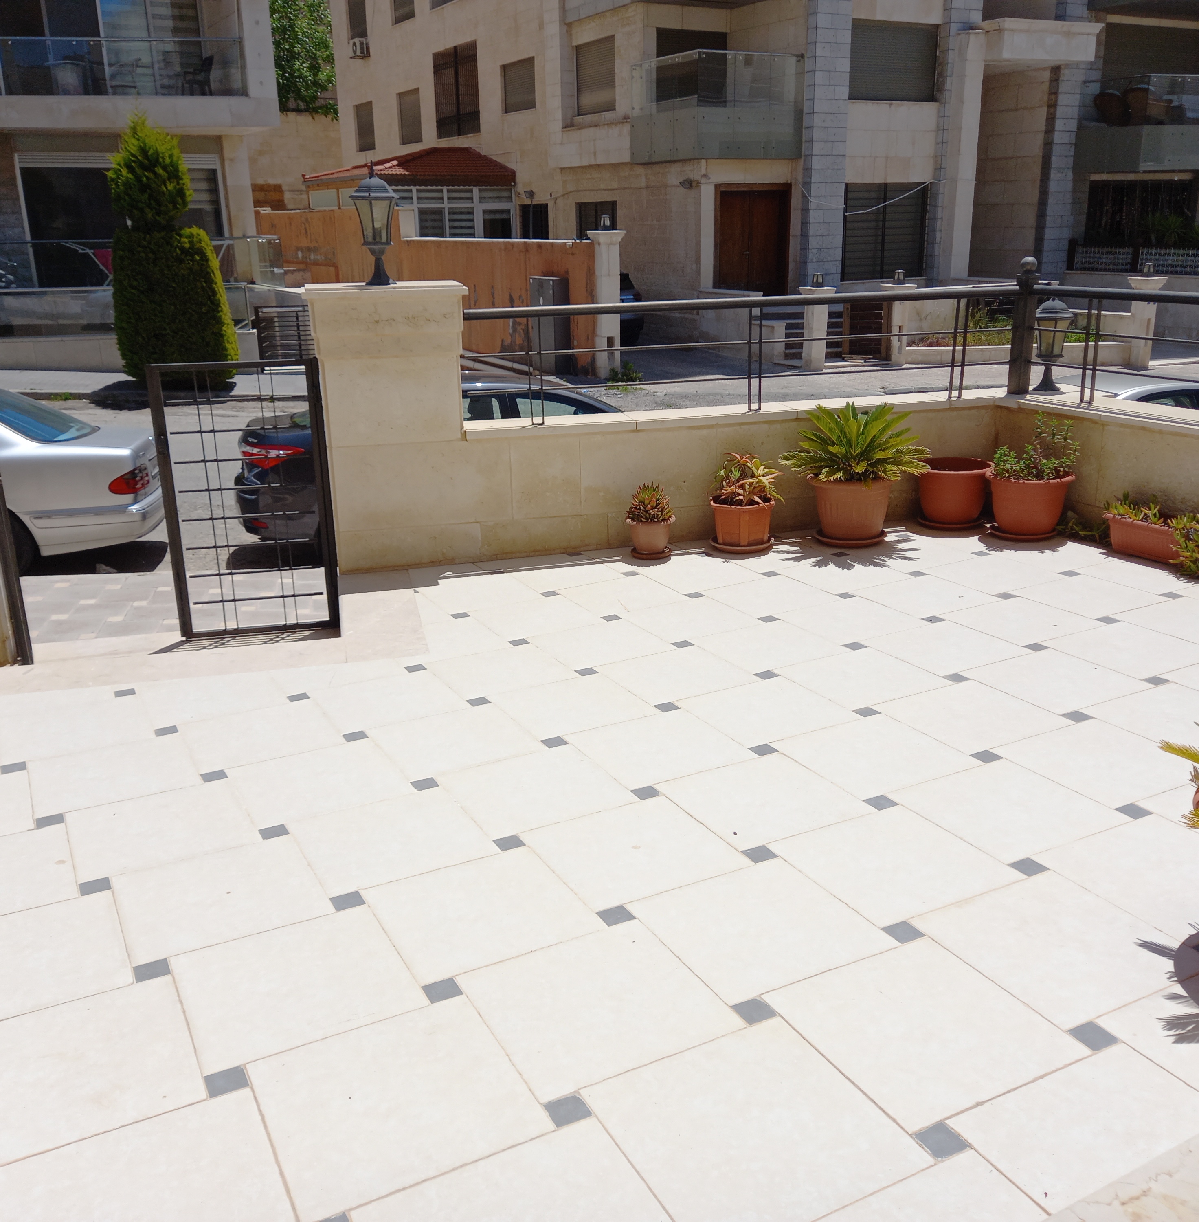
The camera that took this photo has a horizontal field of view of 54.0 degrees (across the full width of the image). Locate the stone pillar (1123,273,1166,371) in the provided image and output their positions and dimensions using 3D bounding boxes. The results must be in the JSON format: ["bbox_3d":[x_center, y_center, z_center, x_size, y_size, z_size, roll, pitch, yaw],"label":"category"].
[{"bbox_3d":[8.581,-4.484,18.468,0.500,1.414,0.500,14,24,39],"label":"stone pillar"}]

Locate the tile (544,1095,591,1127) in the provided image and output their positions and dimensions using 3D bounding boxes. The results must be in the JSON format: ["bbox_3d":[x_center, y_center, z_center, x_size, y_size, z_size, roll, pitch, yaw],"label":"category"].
[{"bbox_3d":[-0.061,0.902,2.107,0.065,0.020,0.065,-11,19,-26],"label":"tile"}]

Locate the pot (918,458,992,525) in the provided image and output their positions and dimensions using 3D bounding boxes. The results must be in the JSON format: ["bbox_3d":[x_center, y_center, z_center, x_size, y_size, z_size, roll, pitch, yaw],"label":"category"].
[{"bbox_3d":[1.855,-0.615,6.174,0.375,0.308,0.375,-1,18,0],"label":"pot"}]

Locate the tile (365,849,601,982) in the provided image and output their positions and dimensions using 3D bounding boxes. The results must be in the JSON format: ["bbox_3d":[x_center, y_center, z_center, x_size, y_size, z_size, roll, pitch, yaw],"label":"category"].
[{"bbox_3d":[-0.259,0.646,2.518,0.410,0.020,0.410,-11,19,-26],"label":"tile"}]

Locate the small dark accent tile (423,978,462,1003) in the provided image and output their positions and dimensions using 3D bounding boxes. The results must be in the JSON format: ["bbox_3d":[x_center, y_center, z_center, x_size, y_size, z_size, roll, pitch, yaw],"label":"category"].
[{"bbox_3d":[-0.346,0.844,2.597,0.070,0.015,0.070,-10,19,-25],"label":"small dark accent tile"}]

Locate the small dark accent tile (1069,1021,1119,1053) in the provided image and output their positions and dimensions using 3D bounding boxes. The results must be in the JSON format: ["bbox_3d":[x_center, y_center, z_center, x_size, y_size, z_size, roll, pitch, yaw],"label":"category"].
[{"bbox_3d":[0.998,0.866,2.378,0.070,0.015,0.070,-10,19,-25],"label":"small dark accent tile"}]

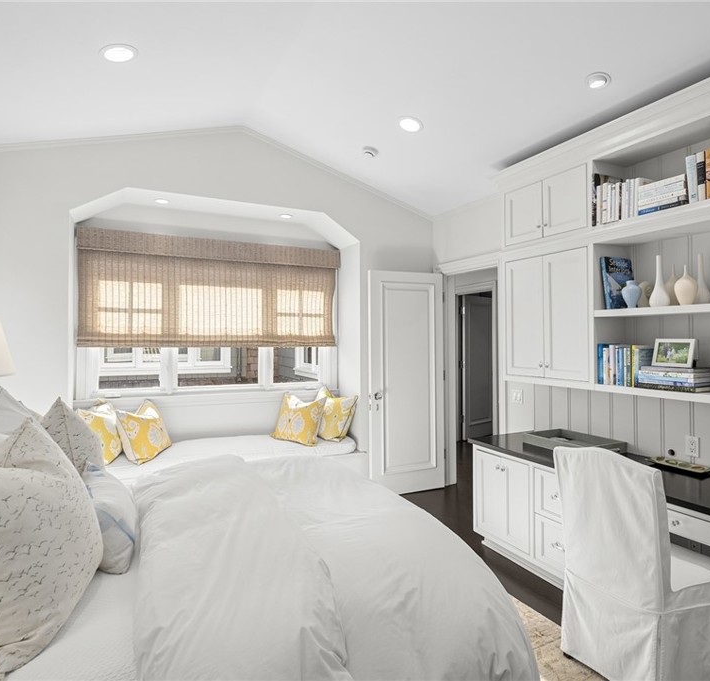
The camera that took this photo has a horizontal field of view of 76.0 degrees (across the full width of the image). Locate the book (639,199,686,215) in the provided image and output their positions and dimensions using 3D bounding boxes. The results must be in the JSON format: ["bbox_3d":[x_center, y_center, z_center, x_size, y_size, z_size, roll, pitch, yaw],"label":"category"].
[{"bbox_3d":[1.709,-0.704,2.450,0.170,0.027,0.255,0,0,-26],"label":"book"}]

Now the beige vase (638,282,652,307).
[{"bbox_3d":[1.677,-0.262,2.625,0.080,0.158,0.080,0,0,-26],"label":"beige vase"}]

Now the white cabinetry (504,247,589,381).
[{"bbox_3d":[1.418,-0.163,3.175,0.300,0.835,0.700,0,0,-26],"label":"white cabinetry"}]

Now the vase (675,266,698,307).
[{"bbox_3d":[1.725,-0.288,2.368,0.100,0.212,0.100,0,0,-26],"label":"vase"}]

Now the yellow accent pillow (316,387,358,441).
[{"bbox_3d":[-0.215,0.725,4.524,0.460,0.460,0.150,8,-18,40],"label":"yellow accent pillow"}]

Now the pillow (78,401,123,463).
[{"bbox_3d":[-1.938,0.700,3.505,0.160,0.450,0.450,-21,4,-9],"label":"pillow"}]

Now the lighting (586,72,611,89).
[{"bbox_3d":[1.289,-1.381,2.404,0.130,0.040,0.130,17,-7,-25],"label":"lighting"}]

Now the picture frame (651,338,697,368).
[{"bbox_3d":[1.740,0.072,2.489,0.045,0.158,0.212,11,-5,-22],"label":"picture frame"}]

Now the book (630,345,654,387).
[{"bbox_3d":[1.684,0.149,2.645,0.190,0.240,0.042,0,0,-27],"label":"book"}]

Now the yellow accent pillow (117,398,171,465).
[{"bbox_3d":[-1.802,0.770,3.872,0.150,0.460,0.460,-23,0,10],"label":"yellow accent pillow"}]

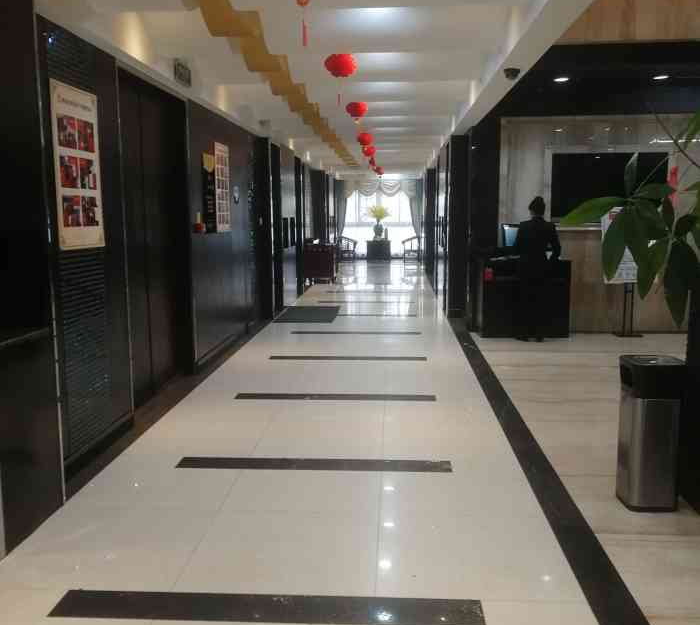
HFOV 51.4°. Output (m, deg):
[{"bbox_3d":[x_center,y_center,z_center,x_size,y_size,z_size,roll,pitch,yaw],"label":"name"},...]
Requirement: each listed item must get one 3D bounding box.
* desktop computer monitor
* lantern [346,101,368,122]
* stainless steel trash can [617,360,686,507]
[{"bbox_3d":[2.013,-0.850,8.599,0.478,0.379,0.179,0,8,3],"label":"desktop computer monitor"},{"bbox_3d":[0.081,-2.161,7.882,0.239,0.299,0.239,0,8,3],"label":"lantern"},{"bbox_3d":[1.516,0.604,3.678,0.267,0.738,0.269,0,8,3],"label":"stainless steel trash can"}]

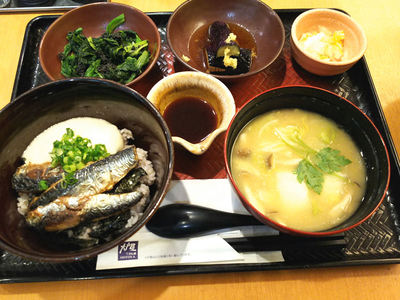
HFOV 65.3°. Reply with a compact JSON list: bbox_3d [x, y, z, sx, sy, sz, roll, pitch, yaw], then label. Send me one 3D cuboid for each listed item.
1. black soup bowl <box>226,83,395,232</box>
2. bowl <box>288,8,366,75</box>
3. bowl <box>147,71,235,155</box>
[{"bbox_3d":[0.087,0.016,0.290,0.133,0.073,0.133,1,67,-2],"label":"black soup bowl"},{"bbox_3d":[0.143,-0.120,0.367,0.082,0.041,0.082,1,67,-2],"label":"bowl"},{"bbox_3d":[-0.010,-0.029,0.320,0.088,0.045,0.092,1,67,-2],"label":"bowl"}]

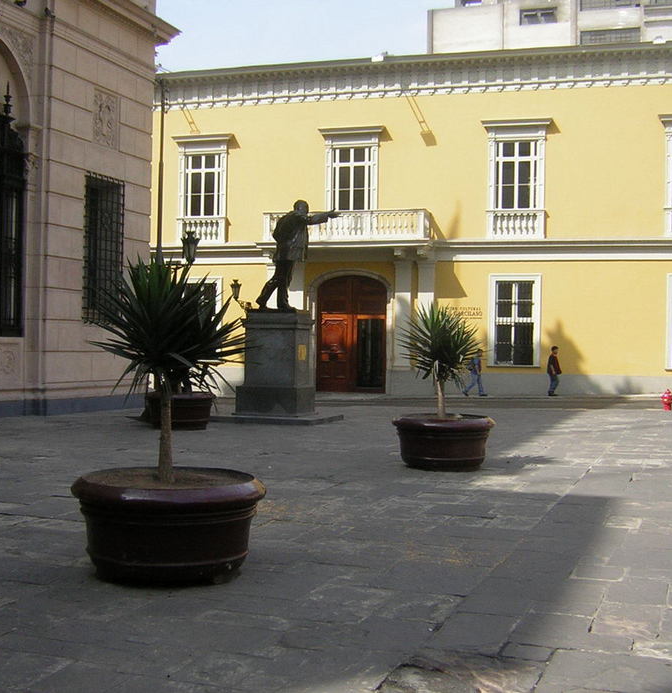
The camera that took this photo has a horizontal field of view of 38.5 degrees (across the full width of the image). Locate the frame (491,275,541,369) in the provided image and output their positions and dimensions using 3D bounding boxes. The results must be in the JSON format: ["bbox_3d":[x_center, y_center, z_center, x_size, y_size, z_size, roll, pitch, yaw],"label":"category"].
[{"bbox_3d":[6.073,-0.840,32.393,1.726,3.125,0.220,1,0,16],"label":"frame"}]

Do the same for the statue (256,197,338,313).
[{"bbox_3d":[-0.781,-1.870,19.707,1.730,2.339,0.800,1,0,14],"label":"statue"}]

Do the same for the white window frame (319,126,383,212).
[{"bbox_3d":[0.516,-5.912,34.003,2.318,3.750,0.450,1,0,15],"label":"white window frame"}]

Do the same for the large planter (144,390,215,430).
[{"bbox_3d":[-2.944,1.195,18.224,1.340,0.603,1.340,1,0,0],"label":"large planter"}]

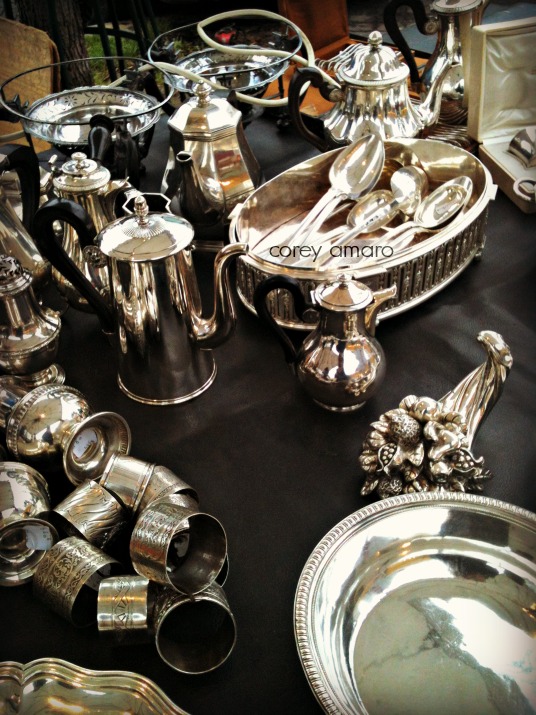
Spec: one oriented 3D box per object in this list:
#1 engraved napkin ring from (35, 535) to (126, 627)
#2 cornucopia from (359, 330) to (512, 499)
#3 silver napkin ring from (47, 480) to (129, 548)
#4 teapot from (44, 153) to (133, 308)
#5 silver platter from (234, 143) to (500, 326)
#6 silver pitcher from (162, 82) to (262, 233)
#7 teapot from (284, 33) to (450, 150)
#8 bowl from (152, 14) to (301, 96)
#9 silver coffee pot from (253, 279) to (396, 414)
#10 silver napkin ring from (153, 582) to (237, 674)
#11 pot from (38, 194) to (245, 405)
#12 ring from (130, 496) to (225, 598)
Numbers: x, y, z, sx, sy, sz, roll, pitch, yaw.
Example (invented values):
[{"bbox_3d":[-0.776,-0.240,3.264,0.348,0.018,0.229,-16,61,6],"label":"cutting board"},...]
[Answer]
[{"bbox_3d":[-0.132,0.157,0.506,0.038,0.049,0.049,19,45,29],"label":"engraved napkin ring"},{"bbox_3d":[0.169,0.049,0.671,0.107,0.069,0.203,19,45,24],"label":"cornucopia"},{"bbox_3d":[-0.148,0.133,0.605,0.051,0.051,0.042,31,51,34],"label":"silver napkin ring"},{"bbox_3d":[-0.214,-0.155,0.854,0.130,0.178,0.115,0,40,4],"label":"teapot"},{"bbox_3d":[0.118,-0.159,0.870,0.258,0.071,0.389,27,47,31],"label":"silver platter"},{"bbox_3d":[-0.068,-0.237,0.849,0.117,0.183,0.180,8,42,10],"label":"silver pitcher"},{"bbox_3d":[0.163,-0.440,1.163,0.281,0.158,0.161,-13,41,-11],"label":"teapot"},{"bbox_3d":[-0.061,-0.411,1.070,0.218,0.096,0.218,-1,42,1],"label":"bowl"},{"bbox_3d":[0.055,-0.015,0.693,0.138,0.148,0.086,-8,40,-6],"label":"silver coffee pot"},{"bbox_3d":[-0.052,0.193,0.516,0.054,0.054,0.039,-13,6,-11],"label":"silver napkin ring"},{"bbox_3d":[-0.108,-0.059,0.646,0.186,0.189,0.097,5,42,7],"label":"pot"},{"bbox_3d":[-0.060,0.129,0.492,0.040,0.051,0.051,-3,31,47],"label":"ring"}]

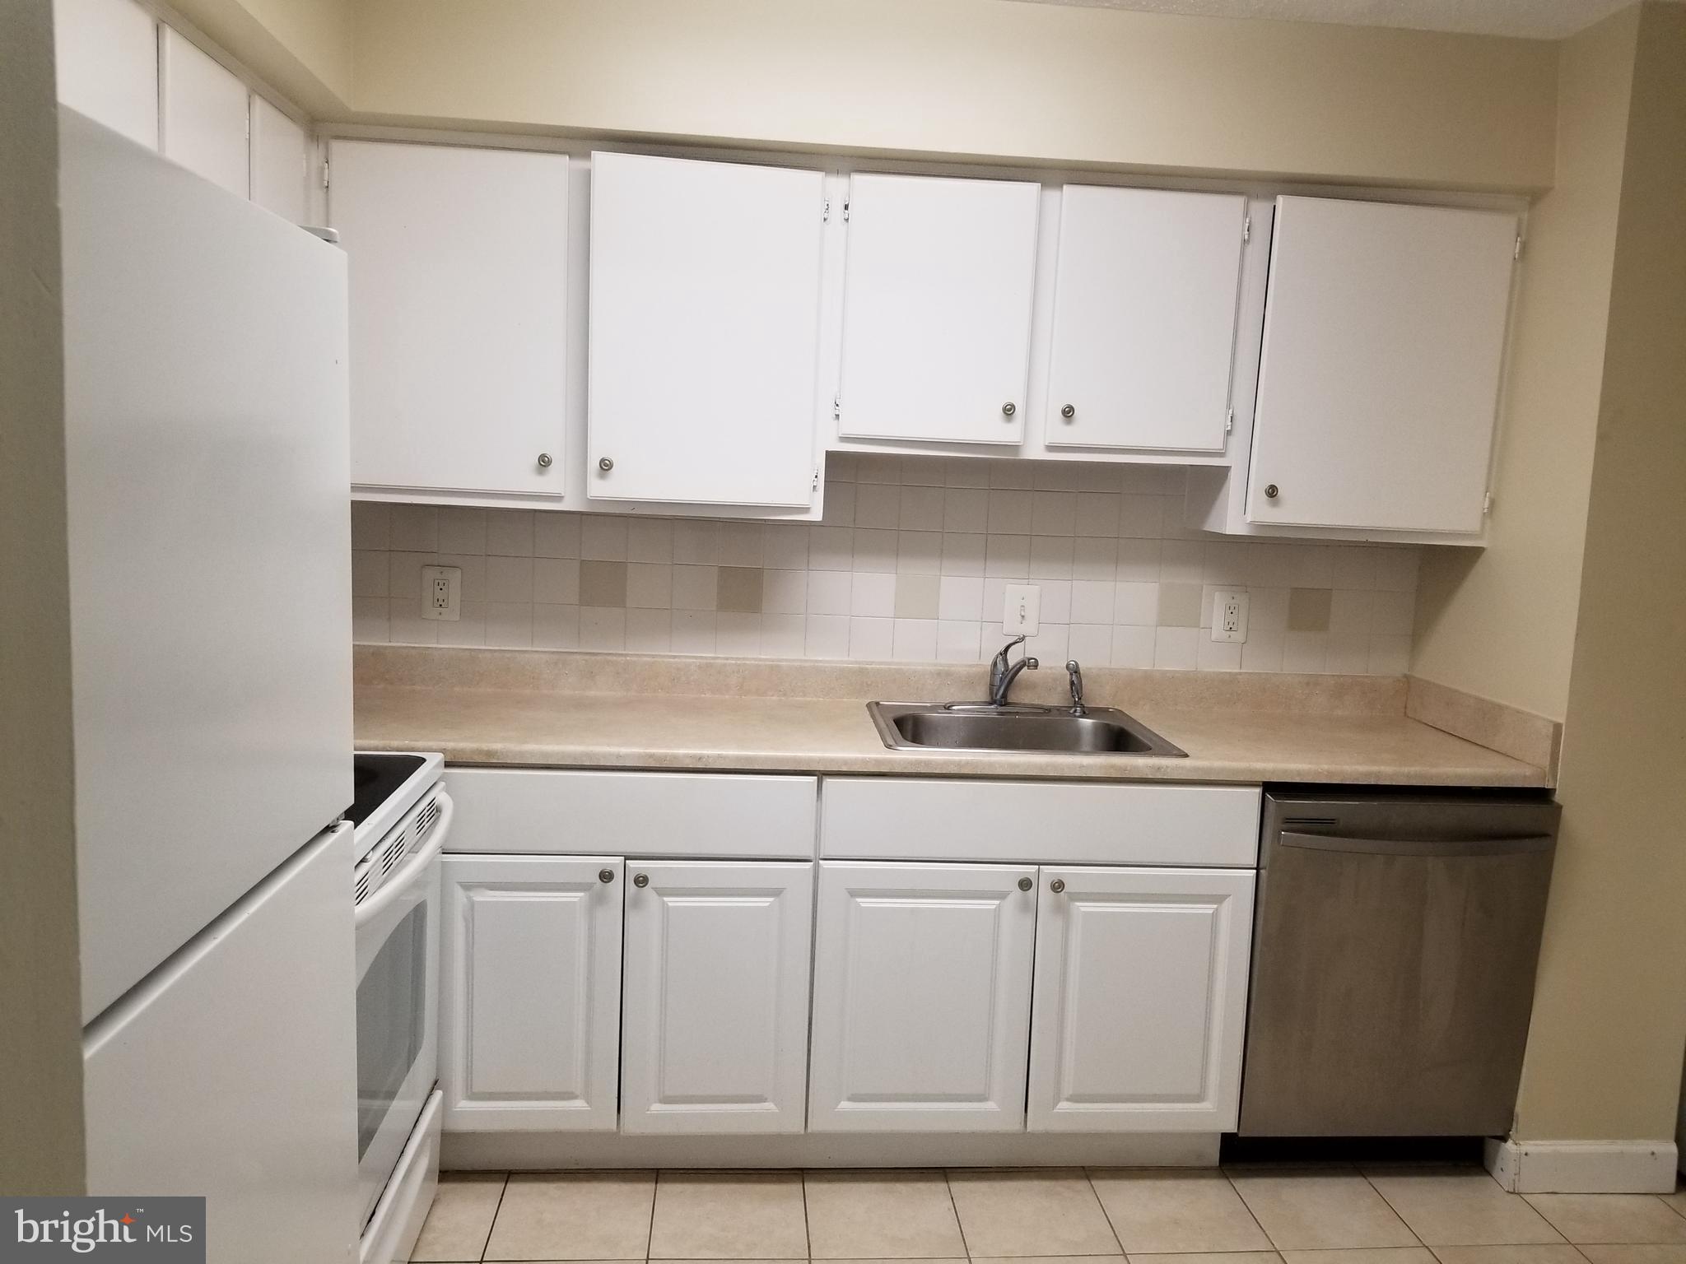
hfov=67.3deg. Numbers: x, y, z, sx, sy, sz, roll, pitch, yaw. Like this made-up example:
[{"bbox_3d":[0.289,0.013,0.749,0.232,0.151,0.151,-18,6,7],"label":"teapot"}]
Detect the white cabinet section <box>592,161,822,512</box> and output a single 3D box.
[{"bbox_3d":[-0.302,-0.642,2.804,0.477,0.701,0.297,2,8,-5],"label":"white cabinet section"}]

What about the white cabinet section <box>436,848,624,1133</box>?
[{"bbox_3d":[-0.642,0.678,2.772,0.358,0.567,0.575,2,8,-5],"label":"white cabinet section"}]

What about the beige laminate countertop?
[{"bbox_3d":[0.045,0.225,2.825,2.830,0.042,0.620,2,7,-4],"label":"beige laminate countertop"}]

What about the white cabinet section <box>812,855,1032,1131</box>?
[{"bbox_3d":[0.148,0.721,2.863,0.454,0.580,0.540,2,7,-4],"label":"white cabinet section"}]

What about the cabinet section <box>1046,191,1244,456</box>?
[{"bbox_3d":[0.642,-0.688,2.877,0.397,0.545,0.294,2,8,-5],"label":"cabinet section"}]

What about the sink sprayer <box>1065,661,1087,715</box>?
[{"bbox_3d":[0.555,0.130,3.026,0.046,0.128,0.058,5,8,17],"label":"sink sprayer"}]

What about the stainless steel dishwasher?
[{"bbox_3d":[1.130,0.690,2.914,0.602,0.785,0.600,2,7,-4],"label":"stainless steel dishwasher"}]

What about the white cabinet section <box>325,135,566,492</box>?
[{"bbox_3d":[-0.824,-0.658,2.761,0.473,0.694,0.294,2,8,-5],"label":"white cabinet section"}]

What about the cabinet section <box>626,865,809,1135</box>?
[{"bbox_3d":[-0.274,0.694,2.804,0.363,0.569,0.575,2,8,-5],"label":"cabinet section"}]

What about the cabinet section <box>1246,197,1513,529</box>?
[{"bbox_3d":[1.174,-0.597,2.932,0.555,0.701,0.297,2,8,-5],"label":"cabinet section"}]

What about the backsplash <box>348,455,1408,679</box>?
[{"bbox_3d":[0.029,-0.177,3.089,2.840,0.490,0.020,2,7,-4],"label":"backsplash"}]

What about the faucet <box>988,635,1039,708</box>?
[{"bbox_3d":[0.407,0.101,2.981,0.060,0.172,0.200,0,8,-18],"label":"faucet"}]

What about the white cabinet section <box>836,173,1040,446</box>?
[{"bbox_3d":[0.192,-0.701,2.839,0.399,0.546,0.294,2,8,-5],"label":"white cabinet section"}]

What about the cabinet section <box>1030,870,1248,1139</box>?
[{"bbox_3d":[0.586,0.722,2.879,0.443,0.568,0.575,2,8,-5],"label":"cabinet section"}]

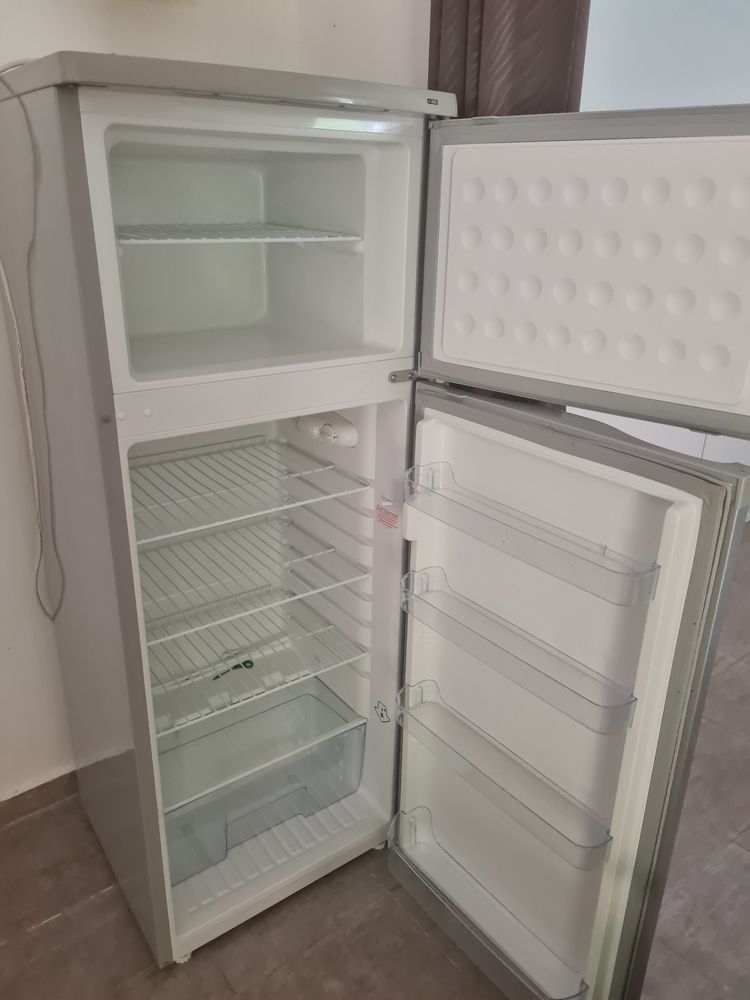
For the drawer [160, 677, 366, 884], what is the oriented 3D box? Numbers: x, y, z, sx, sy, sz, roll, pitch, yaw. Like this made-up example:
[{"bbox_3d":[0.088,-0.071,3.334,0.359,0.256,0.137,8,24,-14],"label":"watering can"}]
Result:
[{"bbox_3d":[-0.266,0.565,1.575,0.460,0.186,0.208,-14,27,-33],"label":"drawer"}]

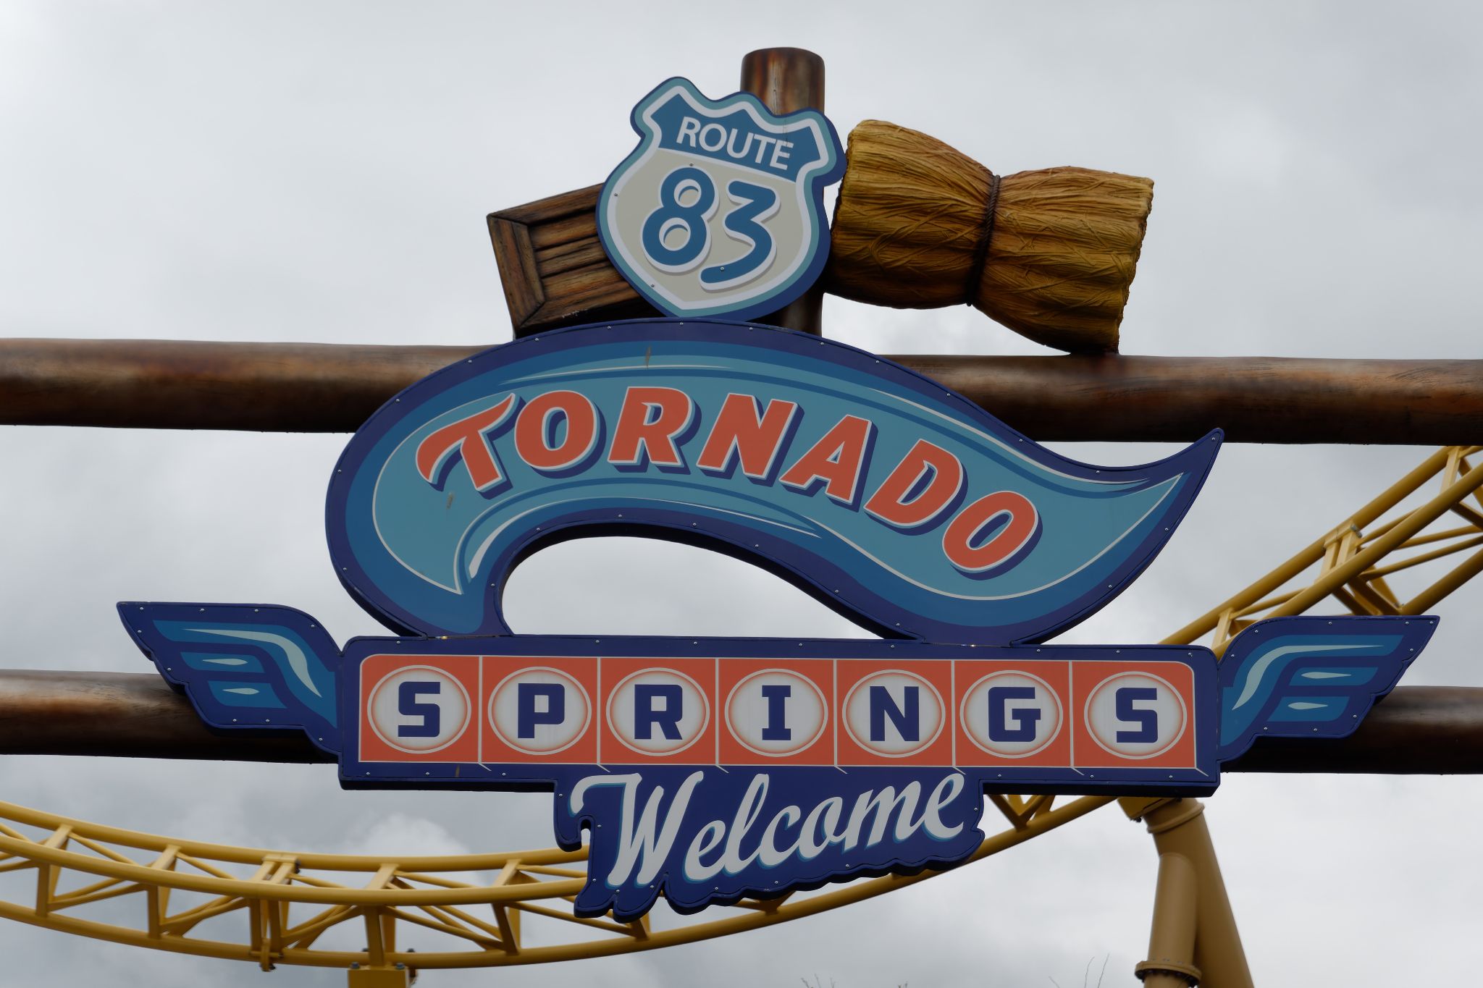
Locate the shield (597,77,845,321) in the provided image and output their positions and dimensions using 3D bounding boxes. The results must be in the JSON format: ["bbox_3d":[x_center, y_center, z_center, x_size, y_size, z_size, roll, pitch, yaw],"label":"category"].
[{"bbox_3d":[-0.076,-0.991,17.831,0.816,0.858,0.080,14,-14,1],"label":"shield"}]

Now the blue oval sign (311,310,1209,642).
[{"bbox_3d":[0.117,-0.025,17.614,3.072,1.136,0.200,1,-14,-2],"label":"blue oval sign"}]

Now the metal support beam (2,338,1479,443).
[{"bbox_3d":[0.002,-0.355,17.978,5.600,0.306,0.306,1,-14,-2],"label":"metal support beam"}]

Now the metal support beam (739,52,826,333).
[{"bbox_3d":[0.147,-1.001,18.141,0.298,1.148,0.298,1,-14,-2],"label":"metal support beam"}]

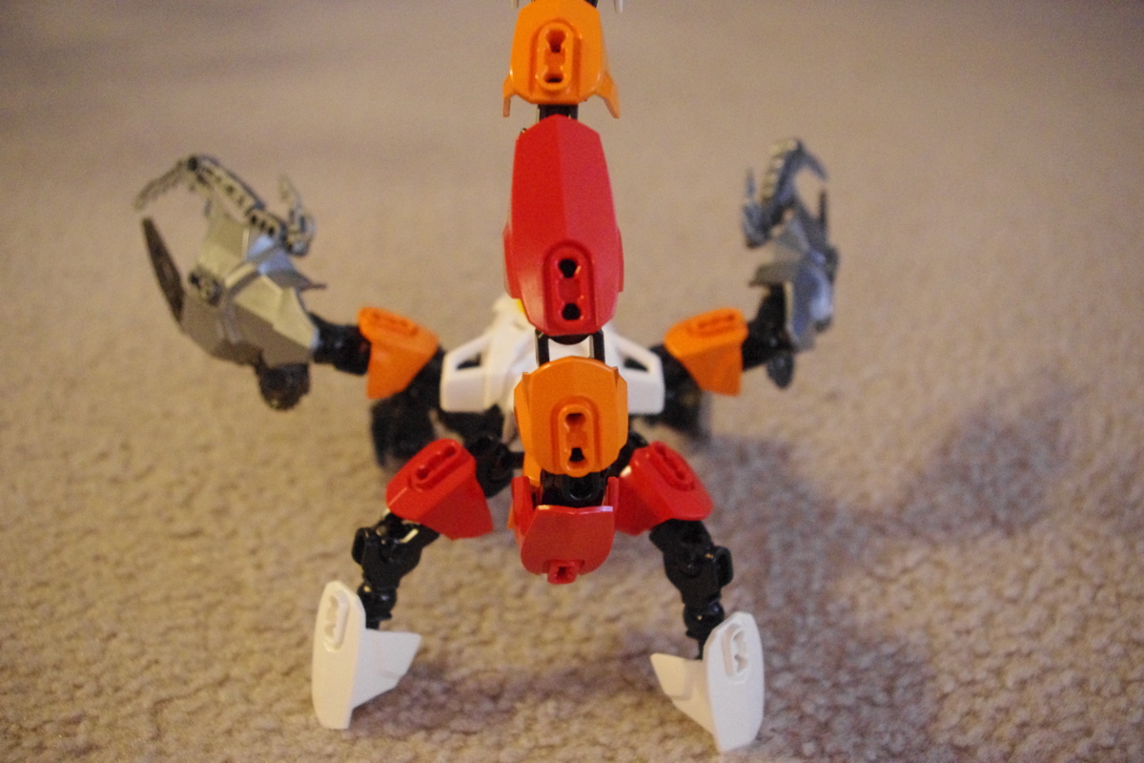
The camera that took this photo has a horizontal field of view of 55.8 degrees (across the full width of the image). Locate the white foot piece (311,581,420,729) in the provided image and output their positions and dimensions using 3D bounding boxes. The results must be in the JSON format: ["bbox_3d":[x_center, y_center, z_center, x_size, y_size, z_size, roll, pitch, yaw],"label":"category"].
[{"bbox_3d":[-0.054,0.070,0.282,0.022,0.039,0.018,13,12,37],"label":"white foot piece"}]

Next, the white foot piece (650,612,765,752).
[{"bbox_3d":[0.035,0.076,0.275,0.022,0.039,0.018,-12,11,-30],"label":"white foot piece"}]

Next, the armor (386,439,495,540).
[{"bbox_3d":[-0.032,0.026,0.267,0.025,0.018,0.022,-39,35,-9],"label":"armor"}]

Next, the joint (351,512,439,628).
[{"bbox_3d":[-0.045,0.048,0.272,0.018,0.029,0.016,23,16,22],"label":"joint"}]

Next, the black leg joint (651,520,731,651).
[{"bbox_3d":[0.030,0.050,0.268,0.017,0.031,0.016,-18,16,-23],"label":"black leg joint"}]

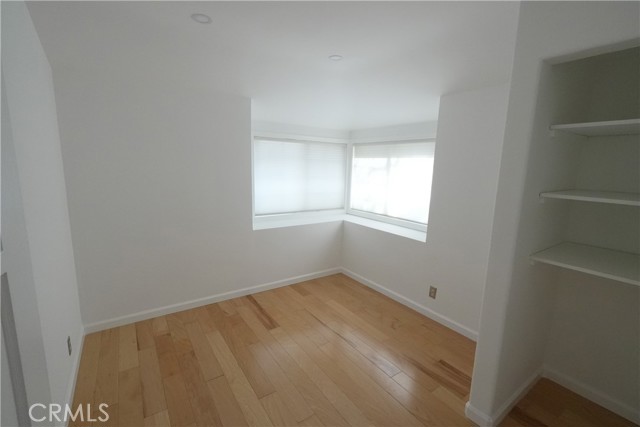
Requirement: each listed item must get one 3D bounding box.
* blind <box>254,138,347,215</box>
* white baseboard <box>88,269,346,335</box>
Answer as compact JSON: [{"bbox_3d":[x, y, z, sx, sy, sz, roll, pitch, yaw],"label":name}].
[{"bbox_3d":[-0.229,-0.528,4.130,1.550,1.037,0.040,-5,11,-34],"label":"blind"},{"bbox_3d":[-0.906,0.946,3.372,2.922,0.090,0.015,-5,11,-34],"label":"white baseboard"}]

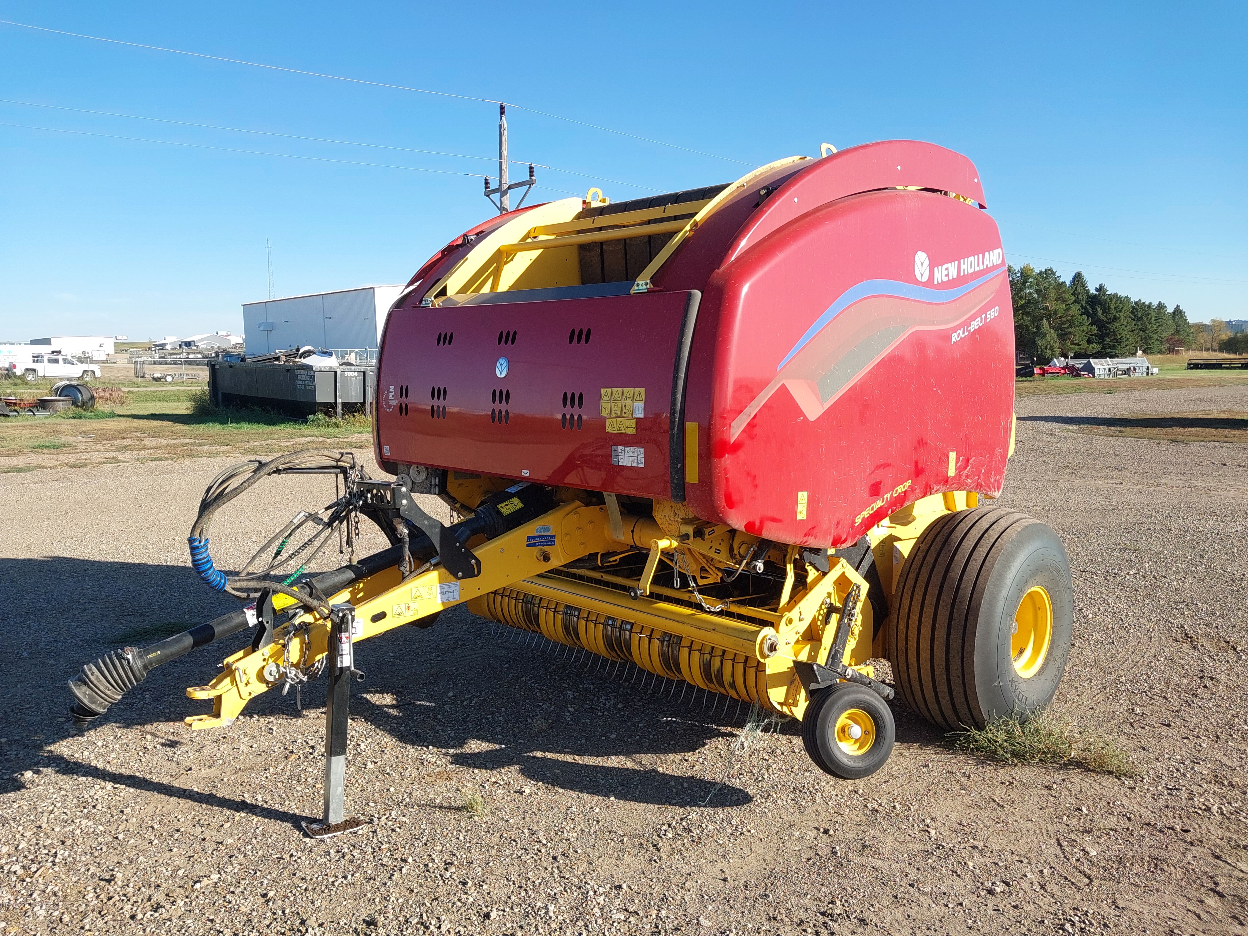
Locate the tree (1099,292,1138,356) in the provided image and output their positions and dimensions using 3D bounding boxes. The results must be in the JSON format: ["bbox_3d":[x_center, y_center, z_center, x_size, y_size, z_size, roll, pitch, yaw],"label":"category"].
[{"bbox_3d":[81.330,-23.478,160.000,6.300,10.800,6.300,4,8,27],"label":"tree"}]

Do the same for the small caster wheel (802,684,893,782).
[{"bbox_3d":[0.881,1.026,3.810,0.370,0.370,0.150,-3,8,-20],"label":"small caster wheel"}]

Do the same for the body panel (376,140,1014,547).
[{"bbox_3d":[0.389,-0.684,5.040,2.530,1.790,2.200,-7,10,-43],"label":"body panel"}]

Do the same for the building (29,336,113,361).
[{"bbox_3d":[-150.098,-32.780,265.000,15.000,5.200,45.000,-5,9,-35],"label":"building"}]

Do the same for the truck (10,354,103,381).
[{"bbox_3d":[-41.061,-7.203,70.500,5.850,1.900,2.030,-4,8,-32],"label":"truck"}]

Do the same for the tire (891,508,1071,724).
[{"bbox_3d":[1.755,0.745,4.750,1.010,1.000,0.520,-7,10,-43],"label":"tire"}]

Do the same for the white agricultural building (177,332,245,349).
[{"bbox_3d":[-178.155,-54.898,420.000,22.000,6.600,28.000,-2,7,-14],"label":"white agricultural building"}]

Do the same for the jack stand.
[{"bbox_3d":[-1.097,0.939,3.694,0.220,0.860,0.170,-7,10,-43],"label":"jack stand"}]

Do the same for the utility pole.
[{"bbox_3d":[-3.229,-5.620,26.508,0.300,8.280,2.500,-6,9,-38],"label":"utility pole"}]

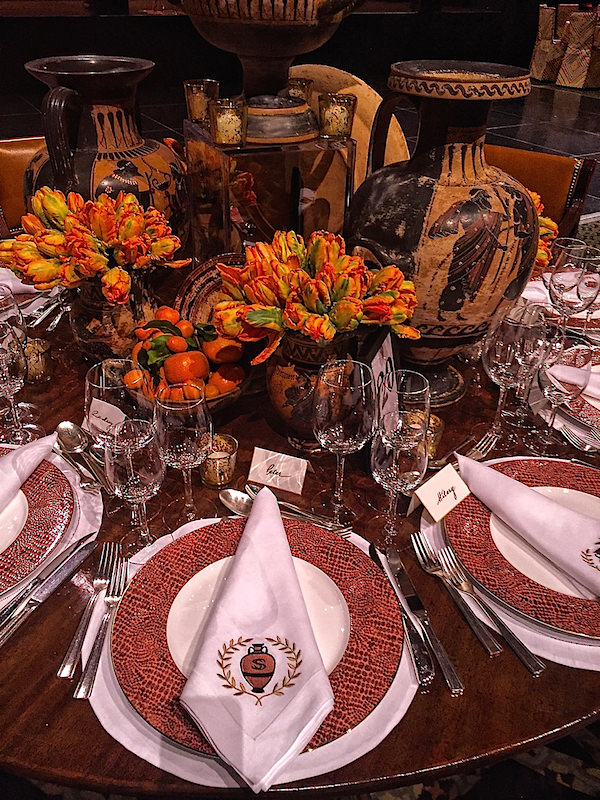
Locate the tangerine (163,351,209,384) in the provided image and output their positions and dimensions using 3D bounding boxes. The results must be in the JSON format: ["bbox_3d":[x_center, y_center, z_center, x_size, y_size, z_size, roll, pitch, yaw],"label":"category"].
[{"bbox_3d":[-0.181,-0.051,1.076,0.072,0.058,0.072,-4,34,-9],"label":"tangerine"}]

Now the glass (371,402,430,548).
[{"bbox_3d":[0.128,0.108,0.890,0.075,0.184,0.075,9,34,9],"label":"glass"}]

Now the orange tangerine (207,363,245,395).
[{"bbox_3d":[-0.122,-0.034,1.111,0.063,0.056,0.063,2,34,0],"label":"orange tangerine"}]

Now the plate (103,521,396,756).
[{"bbox_3d":[-0.047,0.263,0.790,0.335,0.024,0.335,1,34,-1],"label":"plate"}]

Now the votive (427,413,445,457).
[{"bbox_3d":[0.205,0.057,1.079,0.057,0.066,0.057,10,35,11],"label":"votive"}]

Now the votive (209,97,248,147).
[{"bbox_3d":[-0.114,-0.443,1.073,0.060,0.063,0.060,-1,34,-5],"label":"votive"}]

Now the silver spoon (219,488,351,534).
[{"bbox_3d":[-0.024,0.158,0.949,0.200,0.022,0.042,13,35,17],"label":"silver spoon"}]

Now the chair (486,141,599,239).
[{"bbox_3d":[0.498,-0.255,2.123,0.490,0.940,0.580,20,38,26],"label":"chair"}]

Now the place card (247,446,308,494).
[{"bbox_3d":[-0.027,0.099,1.015,0.085,0.044,0.055,13,35,16],"label":"place card"}]

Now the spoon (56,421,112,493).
[{"bbox_3d":[-0.332,0.091,1.039,0.046,0.026,0.193,-23,41,-32],"label":"spoon"}]

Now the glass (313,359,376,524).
[{"bbox_3d":[0.057,0.061,0.913,0.087,0.226,0.087,2,34,0],"label":"glass"}]

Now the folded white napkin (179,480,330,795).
[{"bbox_3d":[-0.043,0.240,0.774,0.165,0.060,0.385,1,34,0],"label":"folded white napkin"}]

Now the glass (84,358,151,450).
[{"bbox_3d":[-0.234,0.060,0.903,0.088,0.224,0.088,-8,35,-15],"label":"glass"}]

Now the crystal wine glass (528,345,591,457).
[{"bbox_3d":[0.424,-0.007,1.086,0.082,0.180,0.082,17,37,20],"label":"crystal wine glass"}]

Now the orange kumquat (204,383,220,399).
[{"bbox_3d":[-0.137,-0.014,1.048,0.027,0.026,0.029,2,34,0],"label":"orange kumquat"}]

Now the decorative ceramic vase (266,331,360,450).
[{"bbox_3d":[0.031,-0.024,1.057,0.158,0.214,0.158,3,34,2],"label":"decorative ceramic vase"}]

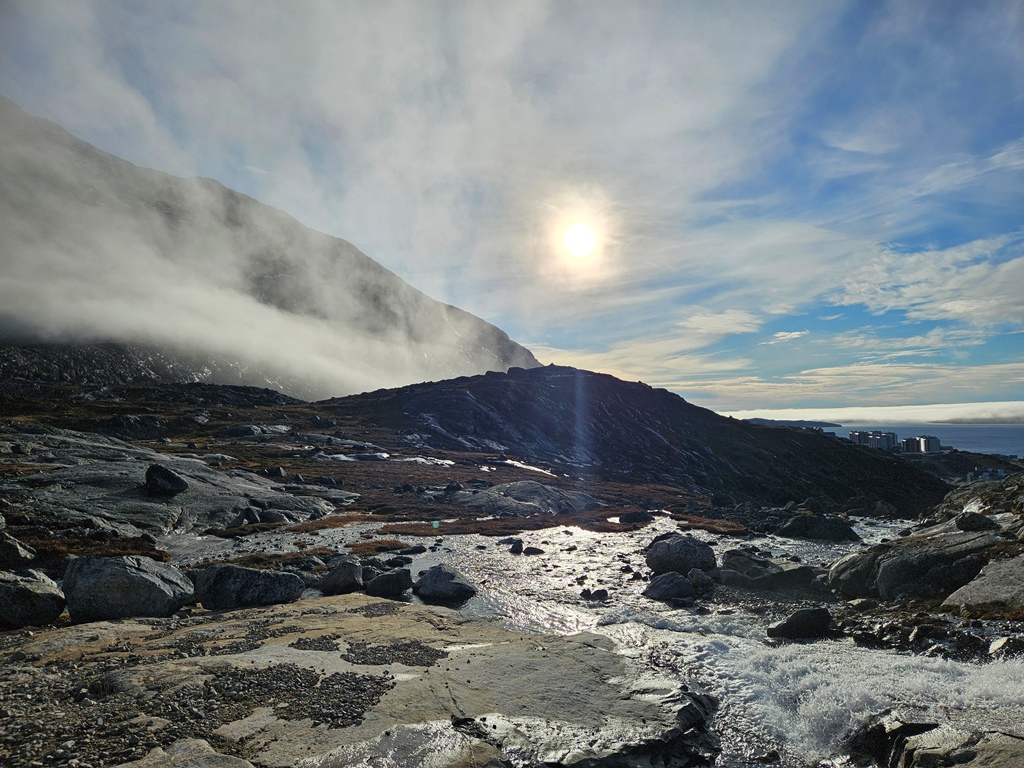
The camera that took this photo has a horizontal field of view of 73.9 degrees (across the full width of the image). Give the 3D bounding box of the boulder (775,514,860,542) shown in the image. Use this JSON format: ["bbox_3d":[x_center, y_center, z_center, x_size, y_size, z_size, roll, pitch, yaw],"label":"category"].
[{"bbox_3d":[5.680,2.670,12.700,1.480,0.440,0.950,0,-3,-3],"label":"boulder"}]

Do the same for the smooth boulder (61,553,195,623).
[{"bbox_3d":[-3.870,2.040,7.000,1.140,0.570,0.780,0,-3,-6],"label":"smooth boulder"}]

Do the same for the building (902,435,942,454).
[{"bbox_3d":[691.000,102.500,1150.000,52.000,28.000,24.000,-1,-4,16],"label":"building"}]

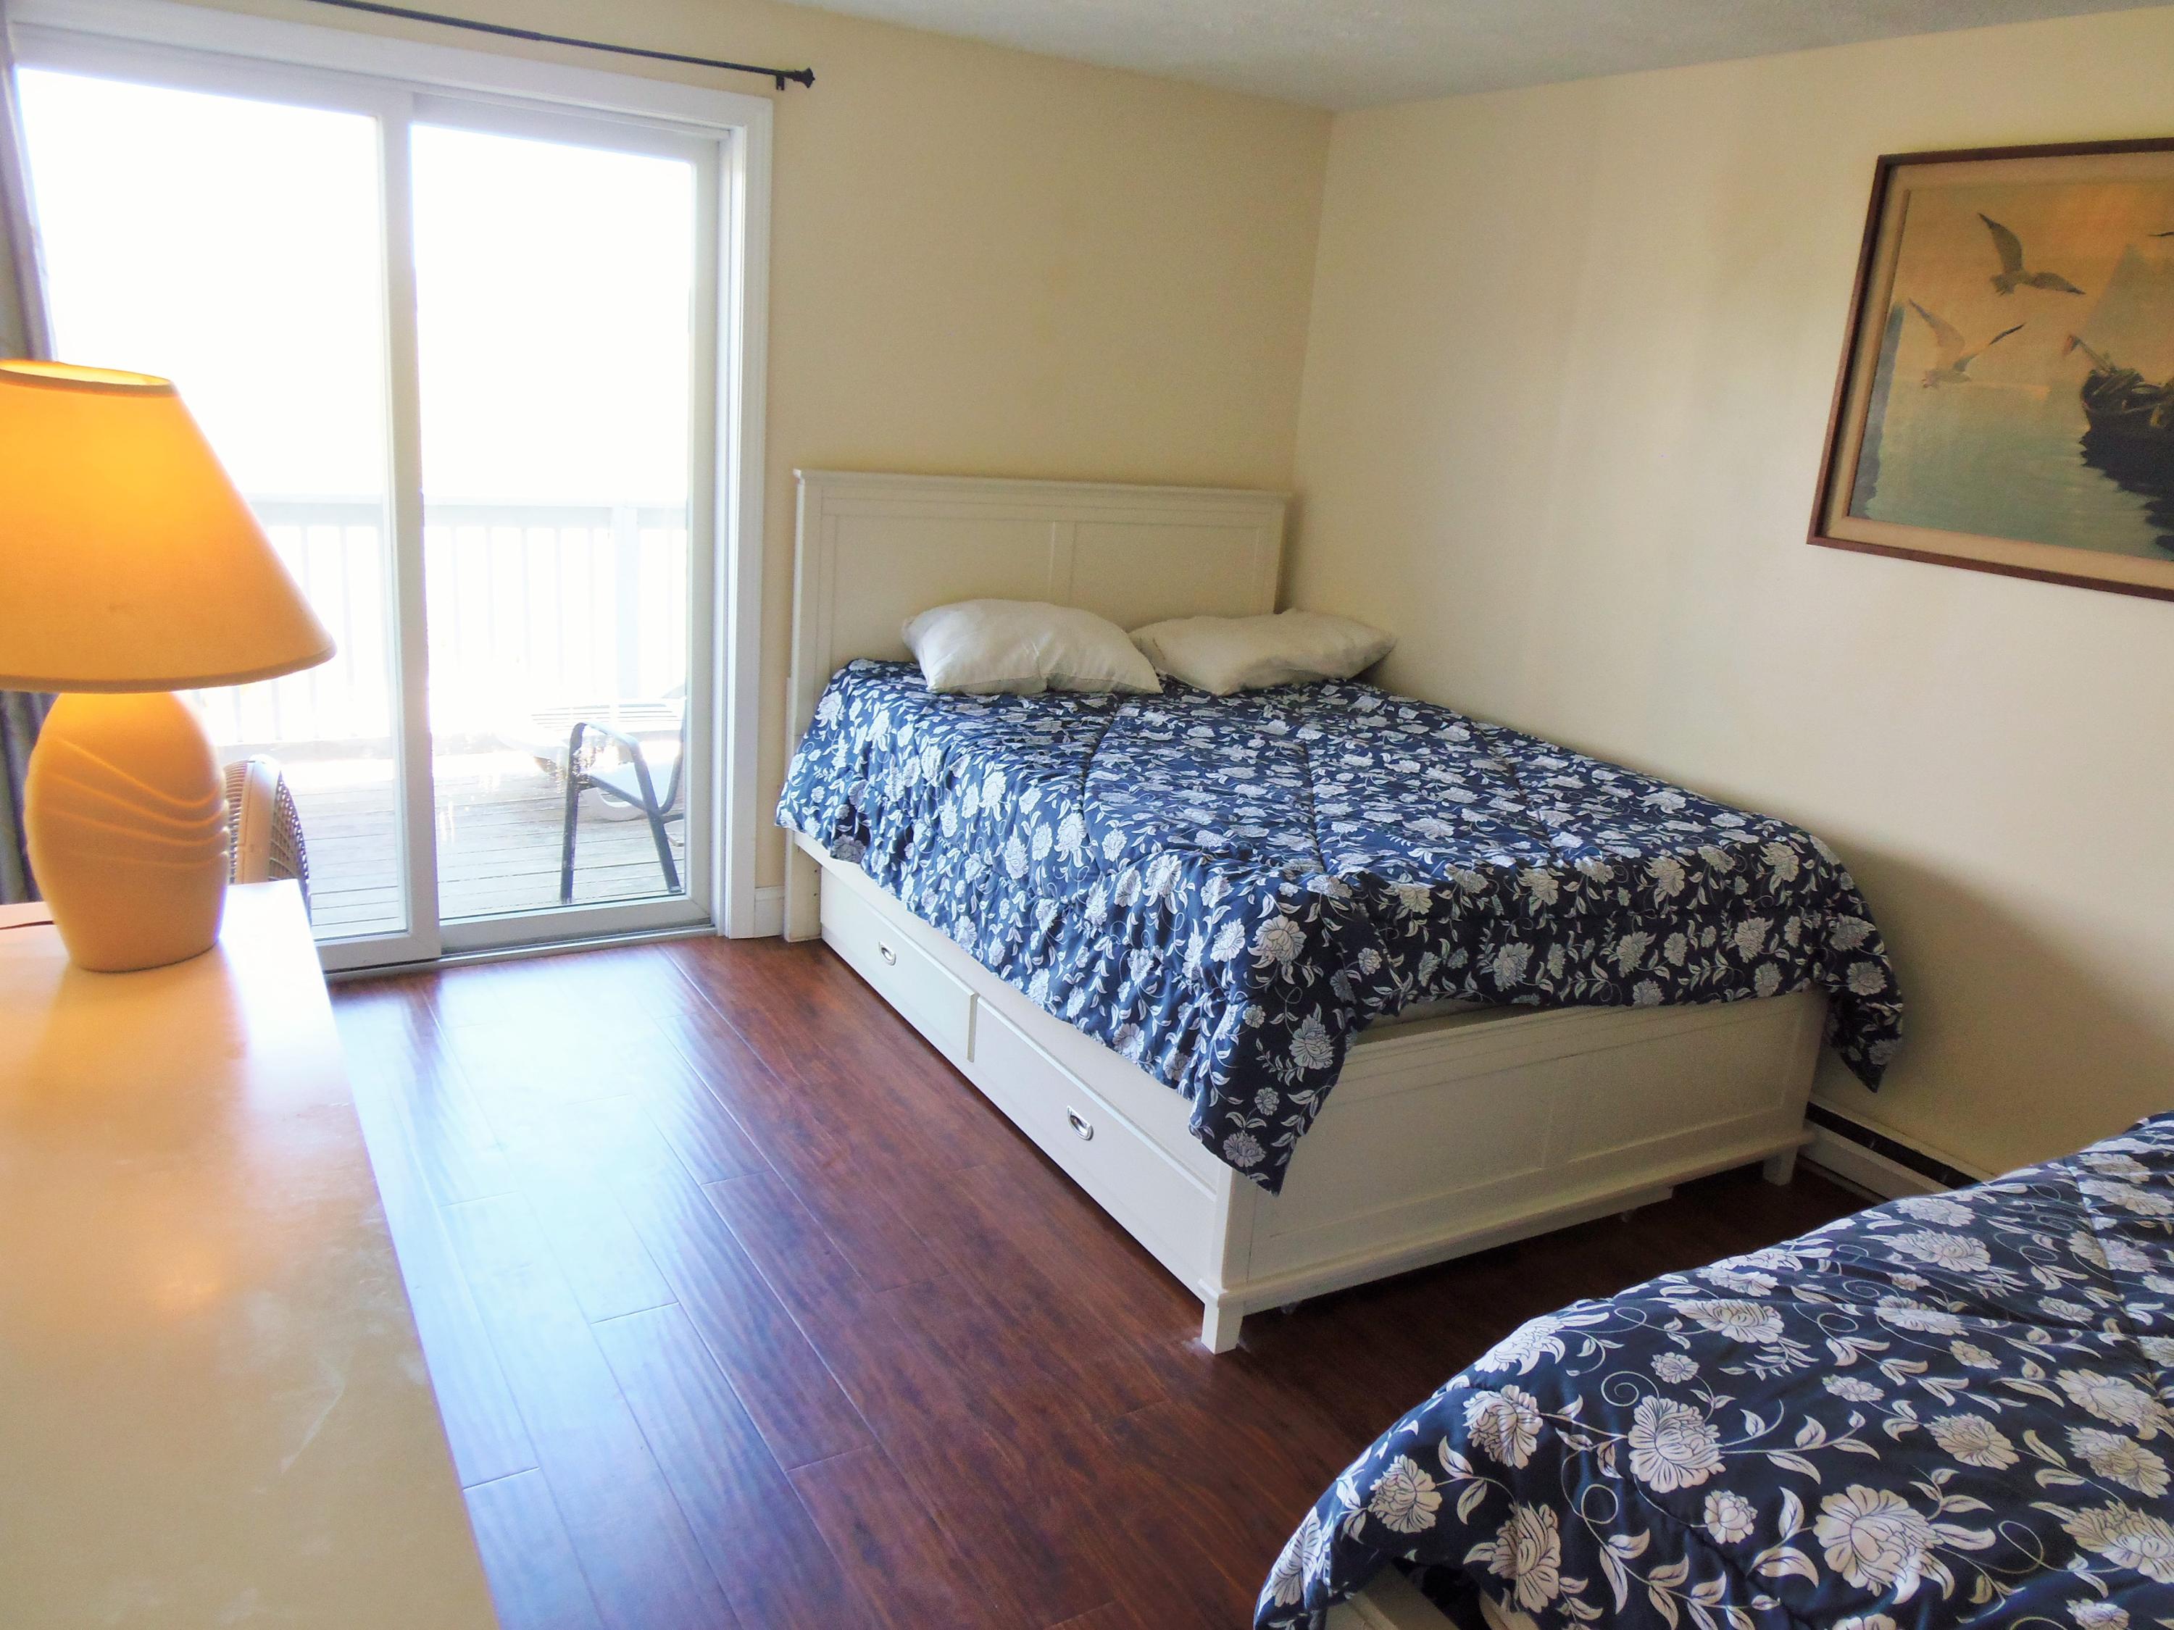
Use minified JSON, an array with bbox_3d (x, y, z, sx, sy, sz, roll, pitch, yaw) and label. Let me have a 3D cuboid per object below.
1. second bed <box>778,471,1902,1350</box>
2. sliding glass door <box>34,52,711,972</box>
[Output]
[{"bbox_3d":[0.424,-0.042,3.682,1.687,1.312,2.182,-5,19,-31],"label":"second bed"},{"bbox_3d":[-1.615,-0.627,3.623,1.478,2.074,0.097,-5,19,-31],"label":"sliding glass door"}]

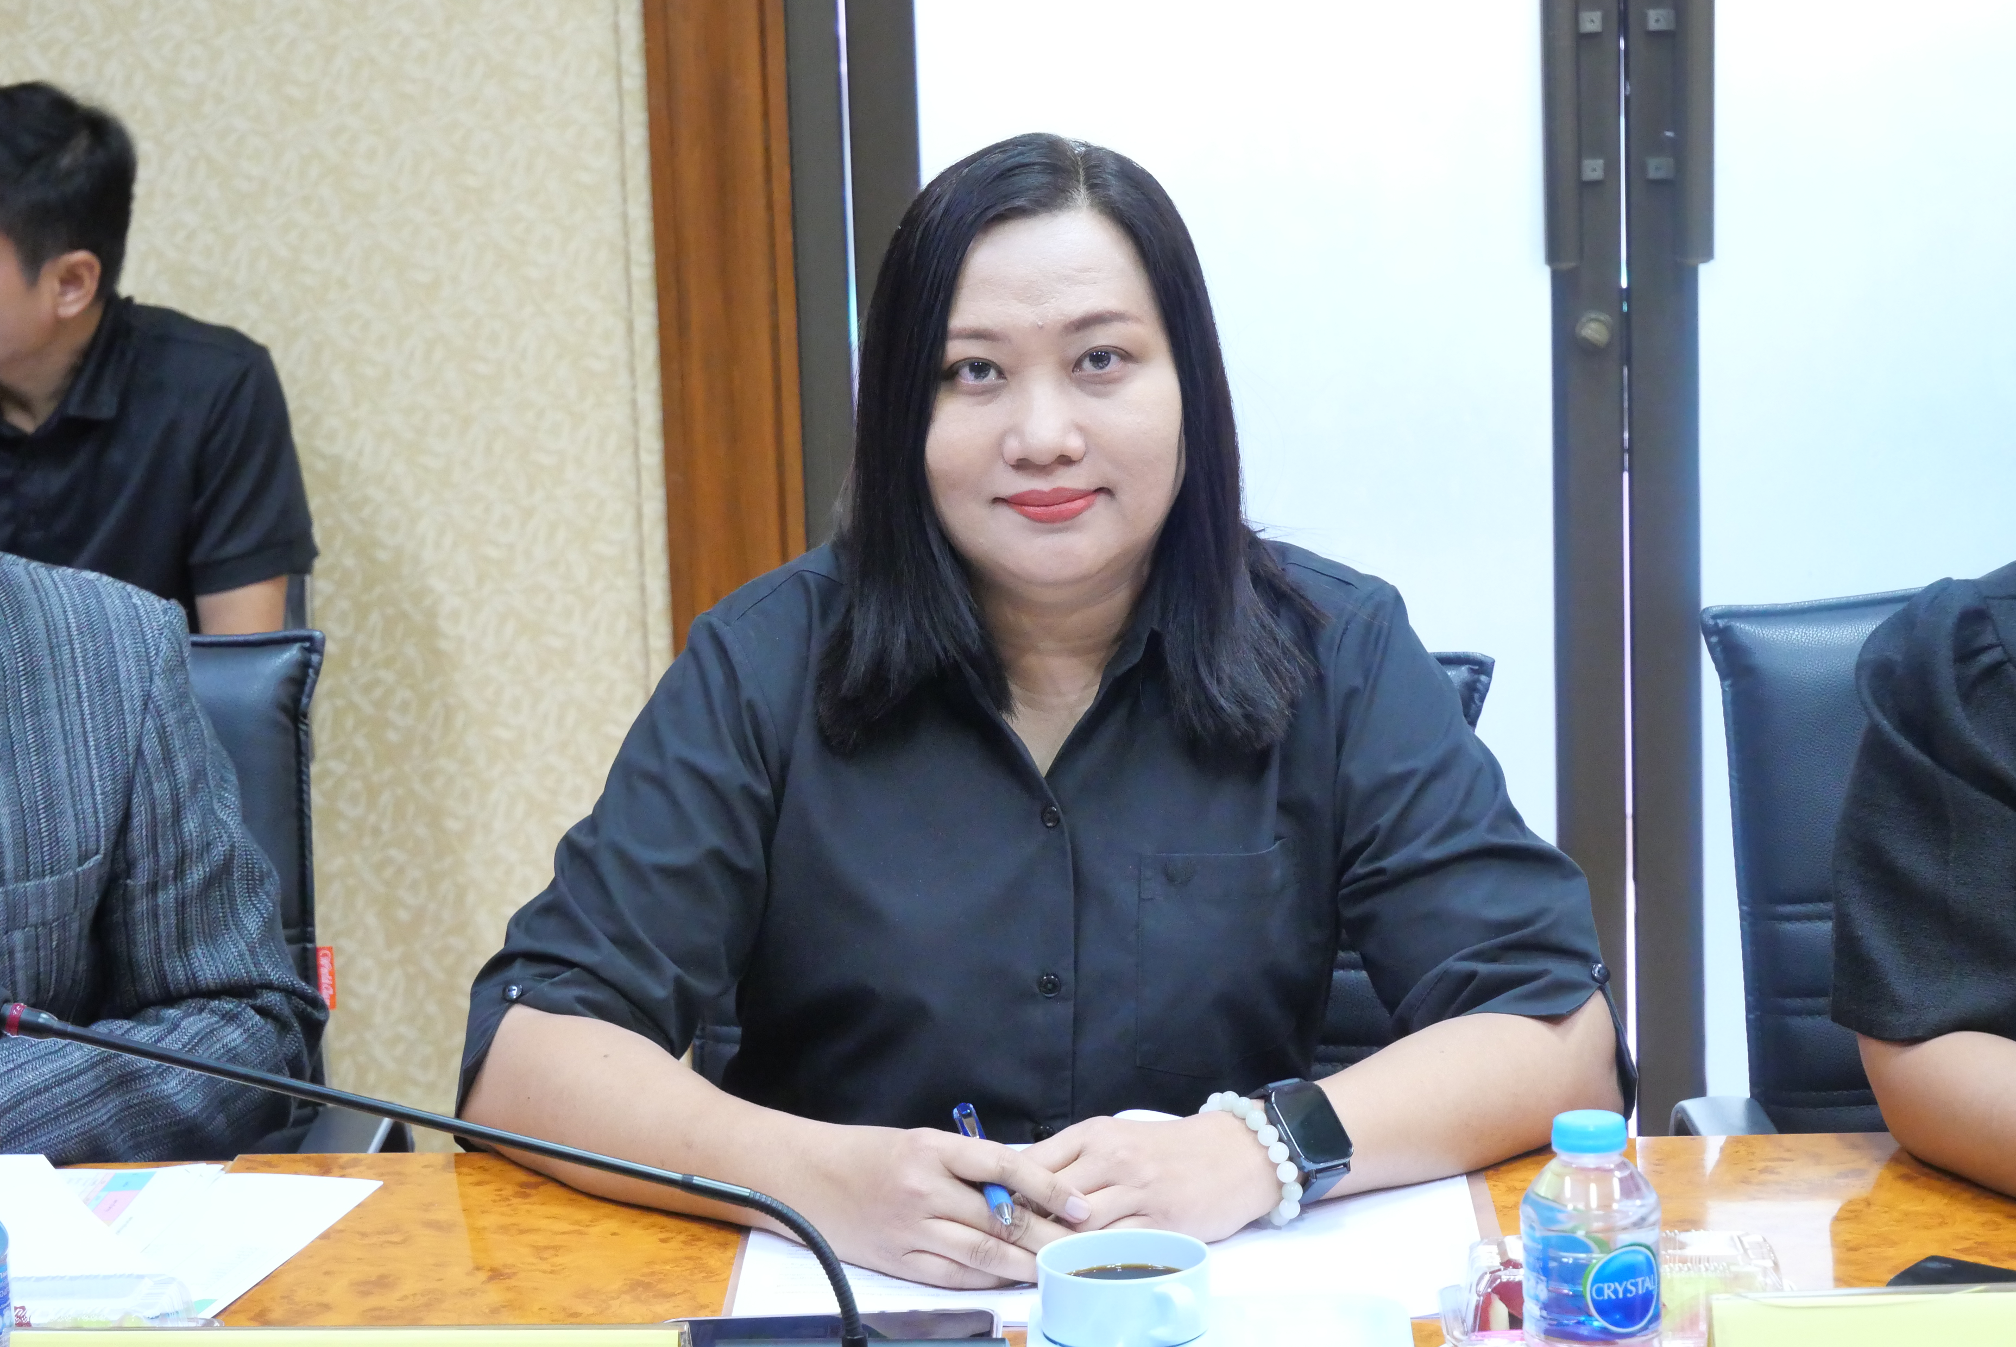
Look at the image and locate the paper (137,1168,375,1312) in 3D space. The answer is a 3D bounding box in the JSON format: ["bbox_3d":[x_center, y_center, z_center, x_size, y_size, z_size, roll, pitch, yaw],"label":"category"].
[{"bbox_3d":[-0.465,0.291,2.485,0.210,0.004,0.297,1,12,15],"label":"paper"}]

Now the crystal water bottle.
[{"bbox_3d":[0.250,0.262,2.133,0.060,0.150,0.060,-2,11,0],"label":"crystal water bottle"}]

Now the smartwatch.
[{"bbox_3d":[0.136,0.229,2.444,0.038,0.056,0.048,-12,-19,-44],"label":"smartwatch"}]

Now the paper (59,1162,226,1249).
[{"bbox_3d":[-0.541,0.289,2.508,0.210,0.004,0.297,0,11,9],"label":"paper"}]

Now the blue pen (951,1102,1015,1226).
[{"bbox_3d":[-0.012,0.240,2.451,0.012,0.013,0.142,-4,11,-9],"label":"blue pen"}]

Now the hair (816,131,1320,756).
[{"bbox_3d":[0.025,-0.133,2.625,0.260,0.310,0.250,-2,11,2],"label":"hair"}]

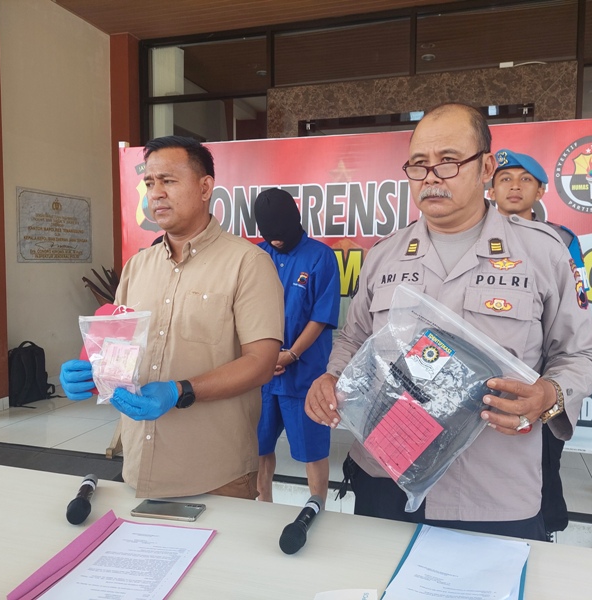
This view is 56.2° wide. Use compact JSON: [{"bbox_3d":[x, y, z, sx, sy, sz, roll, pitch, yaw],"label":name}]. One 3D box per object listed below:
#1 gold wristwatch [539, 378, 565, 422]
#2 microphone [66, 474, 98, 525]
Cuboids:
[{"bbox_3d":[0.495,0.194,1.070,0.068,0.065,0.038,-32,0,36],"label":"gold wristwatch"},{"bbox_3d":[-0.507,0.474,1.335,0.056,0.056,0.238,0,1,-12],"label":"microphone"}]

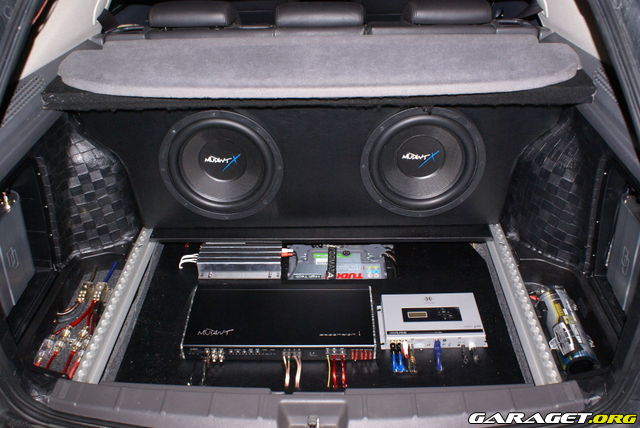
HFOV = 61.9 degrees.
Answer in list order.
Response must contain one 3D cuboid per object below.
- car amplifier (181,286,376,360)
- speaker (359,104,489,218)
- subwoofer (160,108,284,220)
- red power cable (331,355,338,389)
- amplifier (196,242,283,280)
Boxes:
[{"bbox_3d":[-0.088,0.248,1.231,0.421,0.043,0.181,0,35,2],"label":"car amplifier"},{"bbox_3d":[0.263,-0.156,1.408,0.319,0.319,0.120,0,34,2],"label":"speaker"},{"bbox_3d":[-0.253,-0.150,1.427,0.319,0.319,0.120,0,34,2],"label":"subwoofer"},{"bbox_3d":[0.031,0.333,1.130,0.013,0.021,0.081,0,35,2],"label":"red power cable"},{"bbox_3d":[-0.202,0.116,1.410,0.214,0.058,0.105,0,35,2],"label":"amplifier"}]

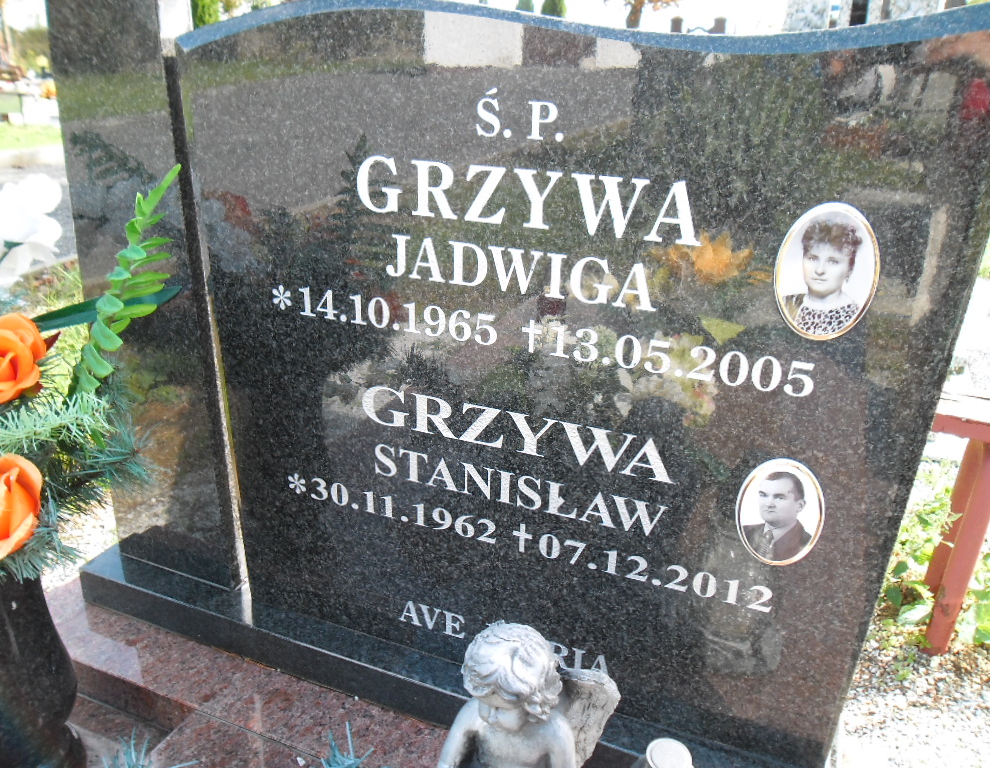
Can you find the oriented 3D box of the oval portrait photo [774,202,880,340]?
[{"bbox_3d":[0.289,-0.095,0.699,0.085,0.125,0.012,10,25,20],"label":"oval portrait photo"}]

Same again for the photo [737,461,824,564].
[{"bbox_3d":[0.284,0.132,0.798,0.085,0.125,0.012,10,25,20],"label":"photo"}]

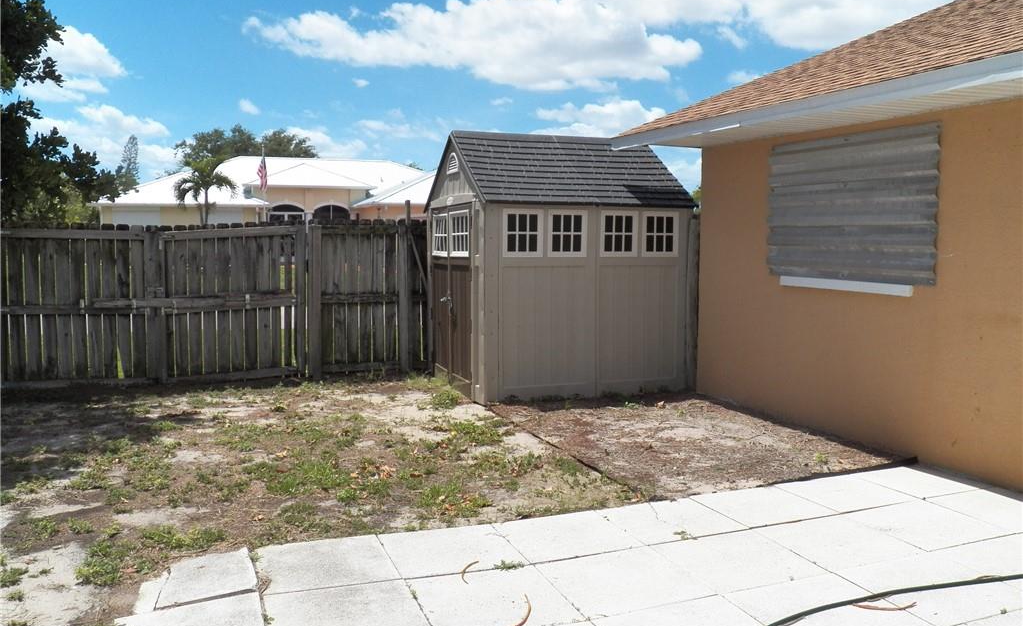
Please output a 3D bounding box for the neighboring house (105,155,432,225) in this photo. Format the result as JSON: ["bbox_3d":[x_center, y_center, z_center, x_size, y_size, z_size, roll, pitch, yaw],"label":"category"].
[{"bbox_3d":[-11.172,-6.068,46.846,20.564,5.965,14.065,-1,4,-9],"label":"neighboring house"}]

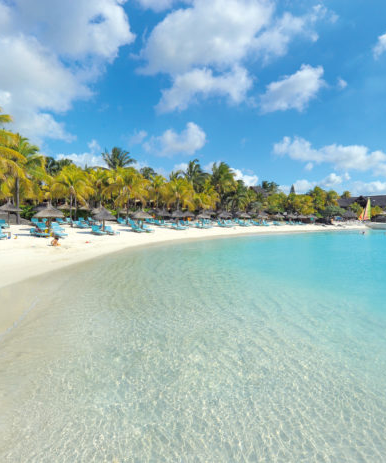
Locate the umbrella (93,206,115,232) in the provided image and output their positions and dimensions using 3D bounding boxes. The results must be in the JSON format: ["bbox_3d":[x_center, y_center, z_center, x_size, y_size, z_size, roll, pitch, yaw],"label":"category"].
[{"bbox_3d":[-9.640,-1.419,29.300,2.450,2.750,2.450,3,4,45],"label":"umbrella"}]

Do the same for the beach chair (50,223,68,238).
[{"bbox_3d":[-10.840,0.000,21.800,1.900,0.950,0.750,3,4,45],"label":"beach chair"}]

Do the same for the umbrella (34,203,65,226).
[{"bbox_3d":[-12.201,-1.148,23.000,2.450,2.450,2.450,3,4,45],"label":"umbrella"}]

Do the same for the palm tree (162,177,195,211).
[{"bbox_3d":[-2.346,-5.126,47.000,5.900,8.600,5.900,0,3,0],"label":"palm tree"}]

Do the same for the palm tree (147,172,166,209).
[{"bbox_3d":[-6.921,-7.113,52.000,4.300,8.500,4.300,0,3,0],"label":"palm tree"}]

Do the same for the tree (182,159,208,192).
[{"bbox_3d":[0.316,-8.323,57.000,5.600,13.600,5.600,0,3,0],"label":"tree"}]

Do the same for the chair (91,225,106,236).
[{"bbox_3d":[-9.506,-0.102,27.500,1.900,0.920,0.750,3,4,45],"label":"chair"}]

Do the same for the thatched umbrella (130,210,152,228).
[{"bbox_3d":[-6.378,-1.486,33.500,2.400,2.600,2.400,0,3,0],"label":"thatched umbrella"}]

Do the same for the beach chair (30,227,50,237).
[{"bbox_3d":[-12.711,0.066,22.400,1.850,0.800,0.750,1,3,27],"label":"beach chair"}]

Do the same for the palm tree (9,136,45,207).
[{"bbox_3d":[-19.139,-6.017,31.000,5.200,9.900,5.200,0,3,0],"label":"palm tree"}]

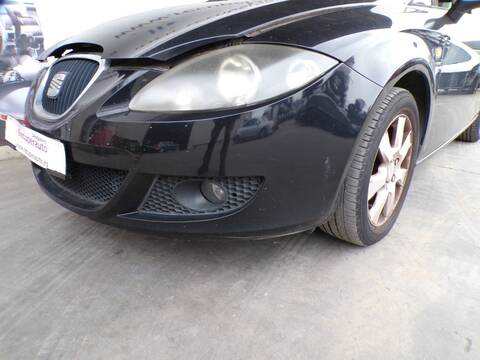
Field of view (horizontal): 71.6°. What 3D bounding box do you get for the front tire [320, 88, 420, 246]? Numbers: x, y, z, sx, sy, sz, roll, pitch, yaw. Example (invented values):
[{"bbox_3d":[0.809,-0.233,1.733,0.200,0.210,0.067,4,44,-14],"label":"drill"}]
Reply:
[{"bbox_3d":[0.527,-0.053,1.363,0.210,0.632,0.632,17,25,40],"label":"front tire"}]

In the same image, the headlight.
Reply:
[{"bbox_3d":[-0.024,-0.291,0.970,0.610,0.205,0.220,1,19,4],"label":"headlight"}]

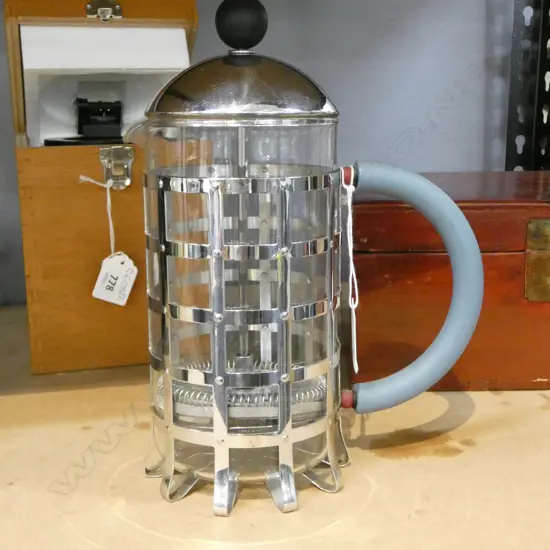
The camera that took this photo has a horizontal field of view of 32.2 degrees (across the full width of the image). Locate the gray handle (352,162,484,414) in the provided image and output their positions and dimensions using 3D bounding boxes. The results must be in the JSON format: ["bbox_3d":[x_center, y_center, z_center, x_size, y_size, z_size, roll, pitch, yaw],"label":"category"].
[{"bbox_3d":[0.075,0.007,0.500,0.071,0.135,0.015,-1,11,-6],"label":"gray handle"}]

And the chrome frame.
[{"bbox_3d":[-0.016,0.026,0.494,0.108,0.163,0.108,0,11,0],"label":"chrome frame"}]

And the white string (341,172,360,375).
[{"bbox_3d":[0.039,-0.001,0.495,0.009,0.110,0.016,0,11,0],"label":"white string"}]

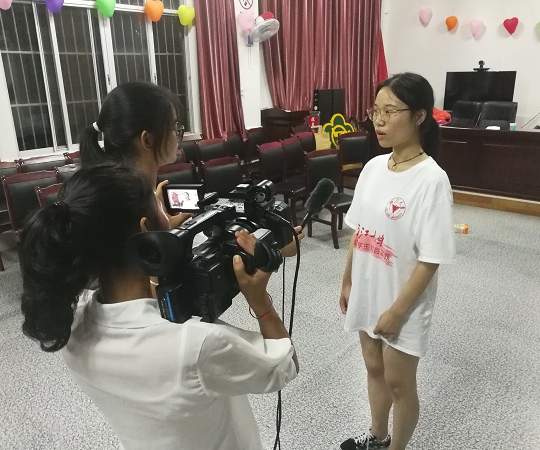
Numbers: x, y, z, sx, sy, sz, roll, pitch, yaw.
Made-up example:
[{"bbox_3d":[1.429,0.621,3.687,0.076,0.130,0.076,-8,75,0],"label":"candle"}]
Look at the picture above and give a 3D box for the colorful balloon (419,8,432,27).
[{"bbox_3d":[2.830,-3.749,8.469,0.248,0.307,0.164,14,23,38],"label":"colorful balloon"}]

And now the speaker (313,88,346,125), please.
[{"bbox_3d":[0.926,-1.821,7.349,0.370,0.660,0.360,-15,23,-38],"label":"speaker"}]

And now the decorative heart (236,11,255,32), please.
[{"bbox_3d":[-0.305,-2.703,6.216,0.190,0.261,0.287,14,23,38],"label":"decorative heart"}]

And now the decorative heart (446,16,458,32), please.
[{"bbox_3d":[3.204,-3.530,8.214,0.214,0.248,0.142,14,23,38],"label":"decorative heart"}]

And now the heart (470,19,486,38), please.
[{"bbox_3d":[3.547,-3.345,7.976,0.262,0.310,0.173,14,23,38],"label":"heart"}]

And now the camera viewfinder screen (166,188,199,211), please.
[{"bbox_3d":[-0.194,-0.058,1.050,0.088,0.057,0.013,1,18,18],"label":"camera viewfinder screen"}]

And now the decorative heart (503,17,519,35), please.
[{"bbox_3d":[3.947,-3.250,7.657,0.230,0.274,0.152,14,23,38],"label":"decorative heart"}]

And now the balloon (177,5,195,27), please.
[{"bbox_3d":[-0.970,-2.443,5.460,0.150,0.222,0.228,14,23,38],"label":"balloon"}]

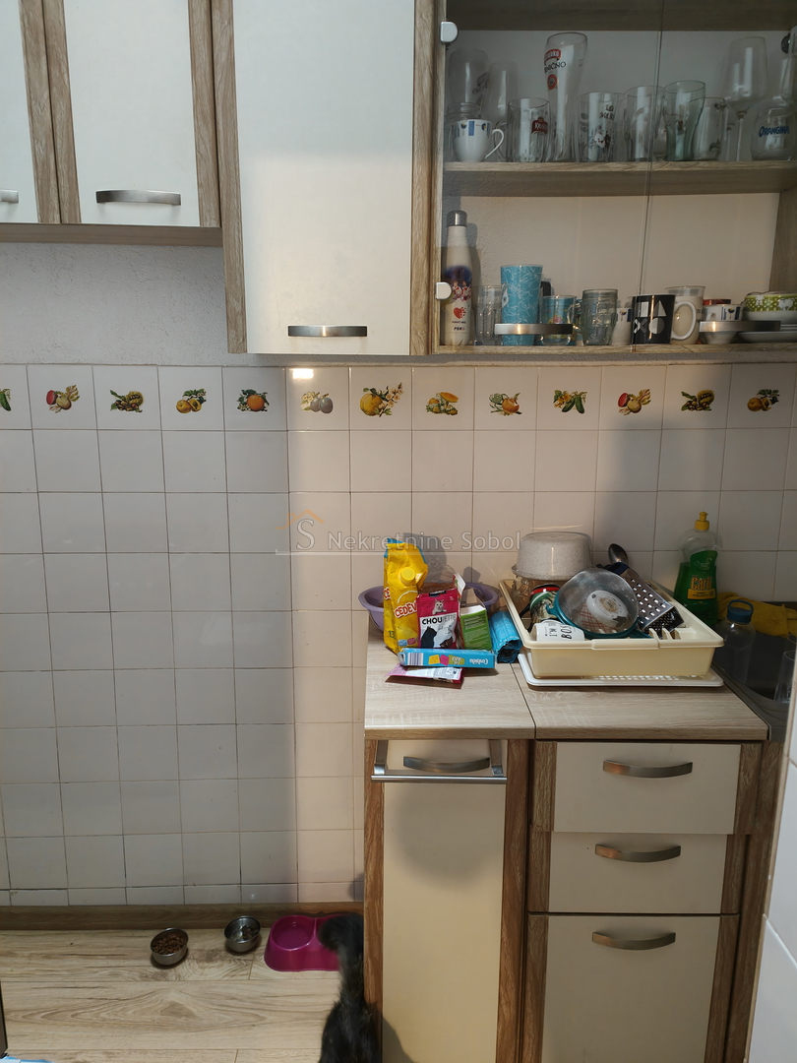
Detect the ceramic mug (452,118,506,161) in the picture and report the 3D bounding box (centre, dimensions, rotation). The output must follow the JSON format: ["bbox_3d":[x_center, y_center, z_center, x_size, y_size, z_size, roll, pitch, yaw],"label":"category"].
[{"bbox_3d":[0.166,-0.790,1.580,0.100,0.078,0.076,0,11,-1],"label":"ceramic mug"}]

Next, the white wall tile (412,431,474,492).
[{"bbox_3d":[0.112,-0.173,1.898,0.150,0.150,0.010,0,9,-2],"label":"white wall tile"}]

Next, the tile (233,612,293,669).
[{"bbox_3d":[-0.344,0.276,1.966,0.149,0.149,0.008,0,11,-1],"label":"tile"}]

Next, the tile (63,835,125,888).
[{"bbox_3d":[-0.811,0.886,2.061,0.149,0.149,0.008,0,11,-1],"label":"tile"}]

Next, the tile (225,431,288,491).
[{"bbox_3d":[-0.341,-0.168,1.861,0.150,0.150,0.009,0,11,-1],"label":"tile"}]

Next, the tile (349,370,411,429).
[{"bbox_3d":[-0.042,-0.321,1.860,0.150,0.150,0.008,0,10,-1],"label":"tile"}]

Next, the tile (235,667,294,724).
[{"bbox_3d":[-0.340,0.420,1.965,0.149,0.149,0.008,0,10,-1],"label":"tile"}]

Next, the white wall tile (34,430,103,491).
[{"bbox_3d":[-0.795,-0.169,1.848,0.149,0.149,0.008,0,10,-1],"label":"white wall tile"}]

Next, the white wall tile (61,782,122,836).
[{"bbox_3d":[-0.801,0.726,2.012,0.149,0.149,0.008,0,10,-1],"label":"white wall tile"}]

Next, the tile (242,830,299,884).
[{"bbox_3d":[-0.347,0.879,2.071,0.150,0.150,0.008,0,10,-1],"label":"tile"}]

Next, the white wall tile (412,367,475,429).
[{"bbox_3d":[0.108,-0.317,1.839,0.149,0.149,0.008,0,10,-1],"label":"white wall tile"}]

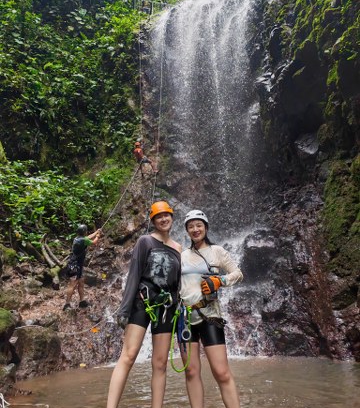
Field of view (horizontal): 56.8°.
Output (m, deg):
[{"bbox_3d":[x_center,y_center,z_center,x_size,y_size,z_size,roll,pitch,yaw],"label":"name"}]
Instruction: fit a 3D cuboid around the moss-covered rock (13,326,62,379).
[{"bbox_3d":[-1.730,1.680,3.960,0.600,0.480,0.520,5,-12,-25],"label":"moss-covered rock"}]

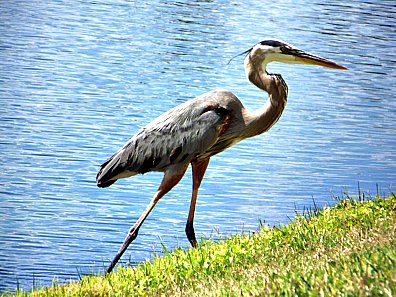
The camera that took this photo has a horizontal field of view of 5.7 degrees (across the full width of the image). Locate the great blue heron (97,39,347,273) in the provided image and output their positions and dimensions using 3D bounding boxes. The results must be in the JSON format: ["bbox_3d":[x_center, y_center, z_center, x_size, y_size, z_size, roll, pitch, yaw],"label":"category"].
[{"bbox_3d":[0.067,0.034,11.100,0.700,0.670,0.200,1,8,6],"label":"great blue heron"}]

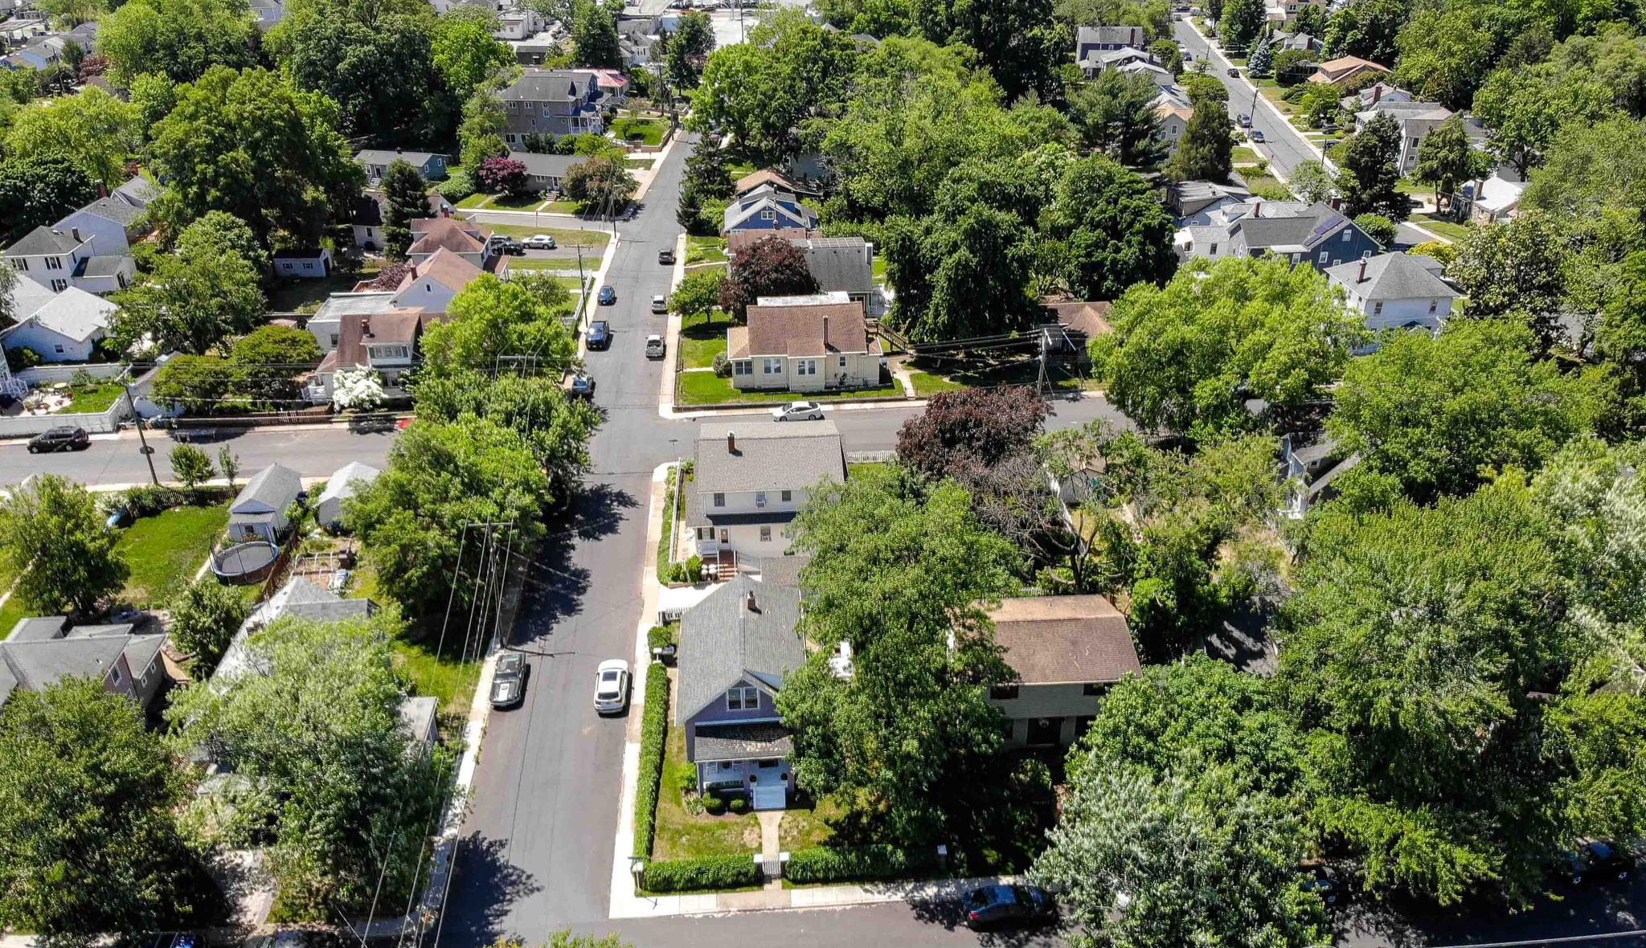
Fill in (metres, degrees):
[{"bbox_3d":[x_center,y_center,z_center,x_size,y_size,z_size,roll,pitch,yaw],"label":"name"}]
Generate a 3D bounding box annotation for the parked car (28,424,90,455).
[{"bbox_3d":[-70.339,-3.125,105.000,4.600,1.700,1.850,-3,29,-5],"label":"parked car"}]

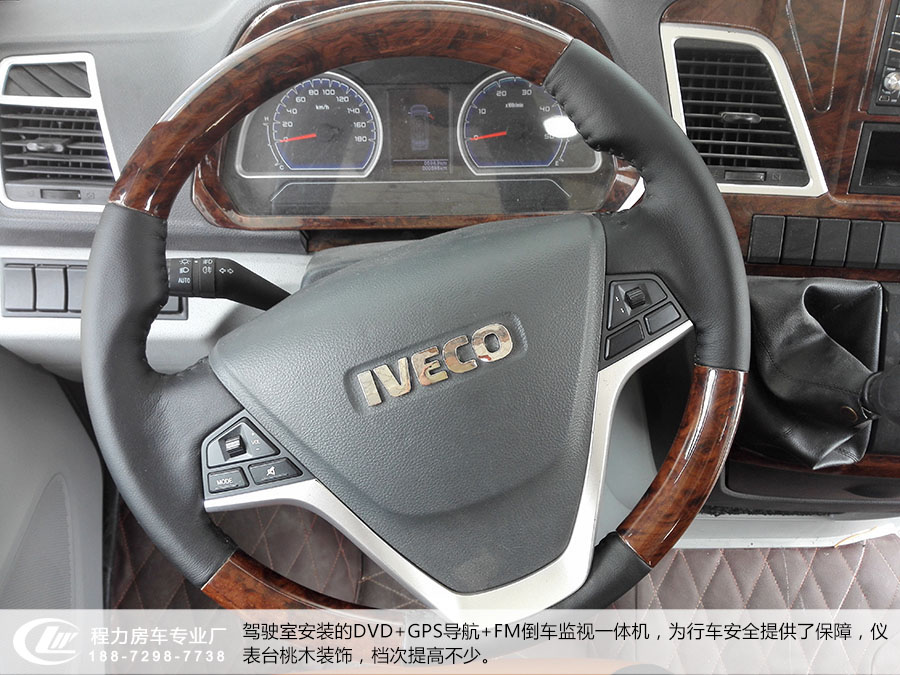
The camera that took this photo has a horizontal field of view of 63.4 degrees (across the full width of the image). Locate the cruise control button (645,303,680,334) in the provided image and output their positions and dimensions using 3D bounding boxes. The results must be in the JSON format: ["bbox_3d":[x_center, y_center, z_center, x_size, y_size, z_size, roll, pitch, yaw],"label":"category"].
[{"bbox_3d":[0.134,-0.013,0.461,0.022,0.012,0.006,-31,7,-1],"label":"cruise control button"}]

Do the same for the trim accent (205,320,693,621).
[{"bbox_3d":[0.021,0.104,0.441,0.320,0.038,0.129,-20,88,-2],"label":"trim accent"}]

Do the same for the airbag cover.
[{"bbox_3d":[0.003,0.052,0.461,0.257,0.227,0.058,-20,7,-2],"label":"airbag cover"}]

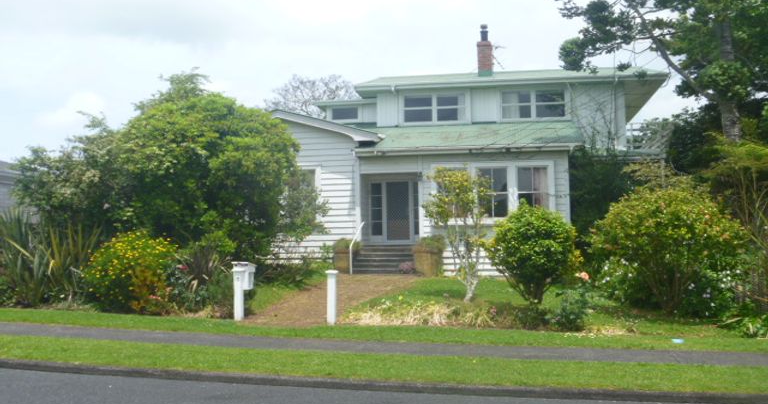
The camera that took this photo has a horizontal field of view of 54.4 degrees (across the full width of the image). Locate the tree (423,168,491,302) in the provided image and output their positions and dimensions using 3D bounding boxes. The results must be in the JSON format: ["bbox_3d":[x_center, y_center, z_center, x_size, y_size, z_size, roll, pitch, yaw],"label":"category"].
[{"bbox_3d":[1.442,0.670,14.850,1.320,2.680,1.250,-1,-2,11],"label":"tree"}]

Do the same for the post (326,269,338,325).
[{"bbox_3d":[-0.817,1.490,11.850,0.140,0.900,0.140,-1,-2,11],"label":"post"}]

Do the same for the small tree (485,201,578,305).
[{"bbox_3d":[2.855,0.955,14.450,1.750,2.050,1.650,-1,-2,11],"label":"small tree"}]

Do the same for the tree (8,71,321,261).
[{"bbox_3d":[-5.127,-0.507,17.600,6.900,5.300,5.400,-1,-2,11],"label":"tree"}]

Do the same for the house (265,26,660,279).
[{"bbox_3d":[3.072,-1.959,26.780,13.500,8.550,12.000,-1,-2,11],"label":"house"}]

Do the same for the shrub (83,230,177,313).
[{"bbox_3d":[-4.909,1.262,14.400,1.750,1.600,1.600,-1,-2,11],"label":"shrub"}]

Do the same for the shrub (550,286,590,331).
[{"bbox_3d":[2.785,1.564,11.150,0.580,0.640,0.550,-1,-2,11],"label":"shrub"}]

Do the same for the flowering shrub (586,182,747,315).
[{"bbox_3d":[5.106,0.743,13.400,2.700,2.380,2.400,-1,-2,11],"label":"flowering shrub"}]

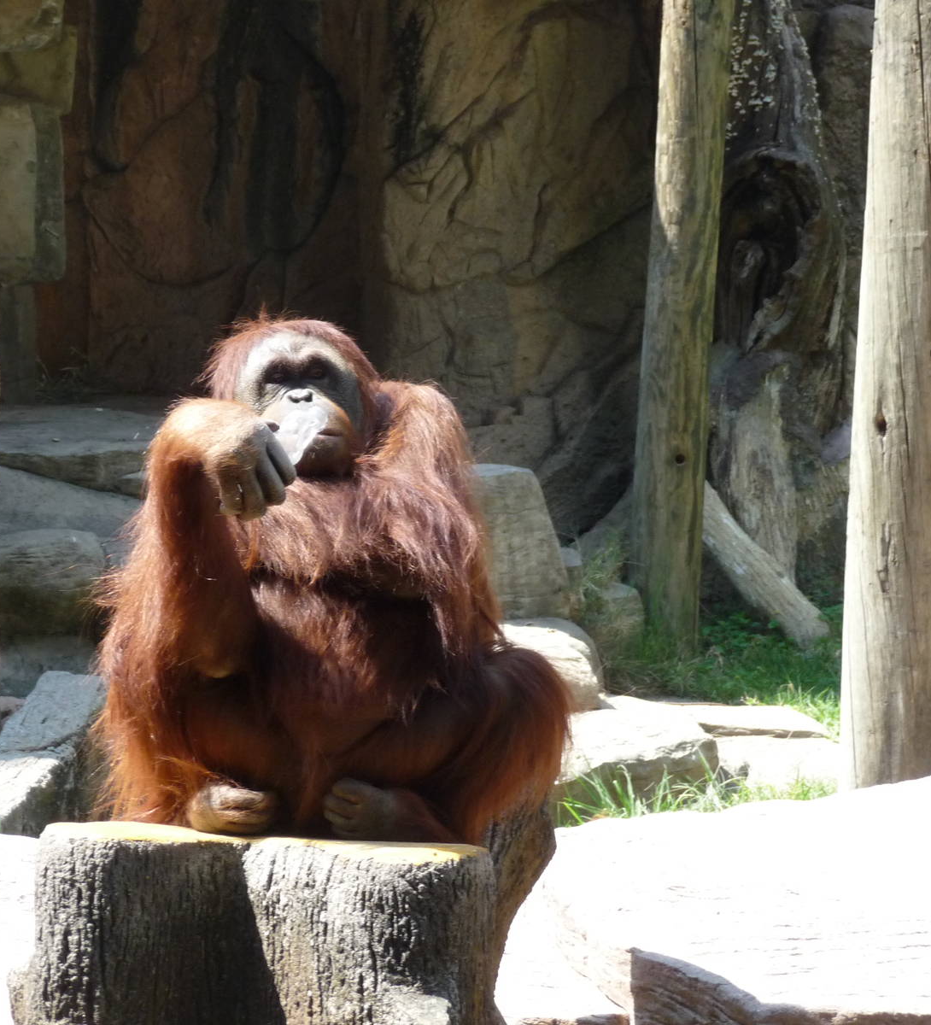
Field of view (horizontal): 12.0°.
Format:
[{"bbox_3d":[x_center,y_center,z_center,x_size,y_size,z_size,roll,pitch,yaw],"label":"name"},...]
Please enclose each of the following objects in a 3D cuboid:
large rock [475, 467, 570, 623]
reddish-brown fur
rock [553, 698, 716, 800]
[{"bbox_3d":[0.105,0.077,11.900,0.321,0.381,0.300,1,7,-5],"label":"large rock"},{"bbox_3d":[-0.217,0.095,7.000,0.712,0.785,0.550,1,7,-3],"label":"reddish-brown fur"},{"bbox_3d":[0.337,0.525,9.900,0.425,0.144,0.500,1,7,0],"label":"rock"}]

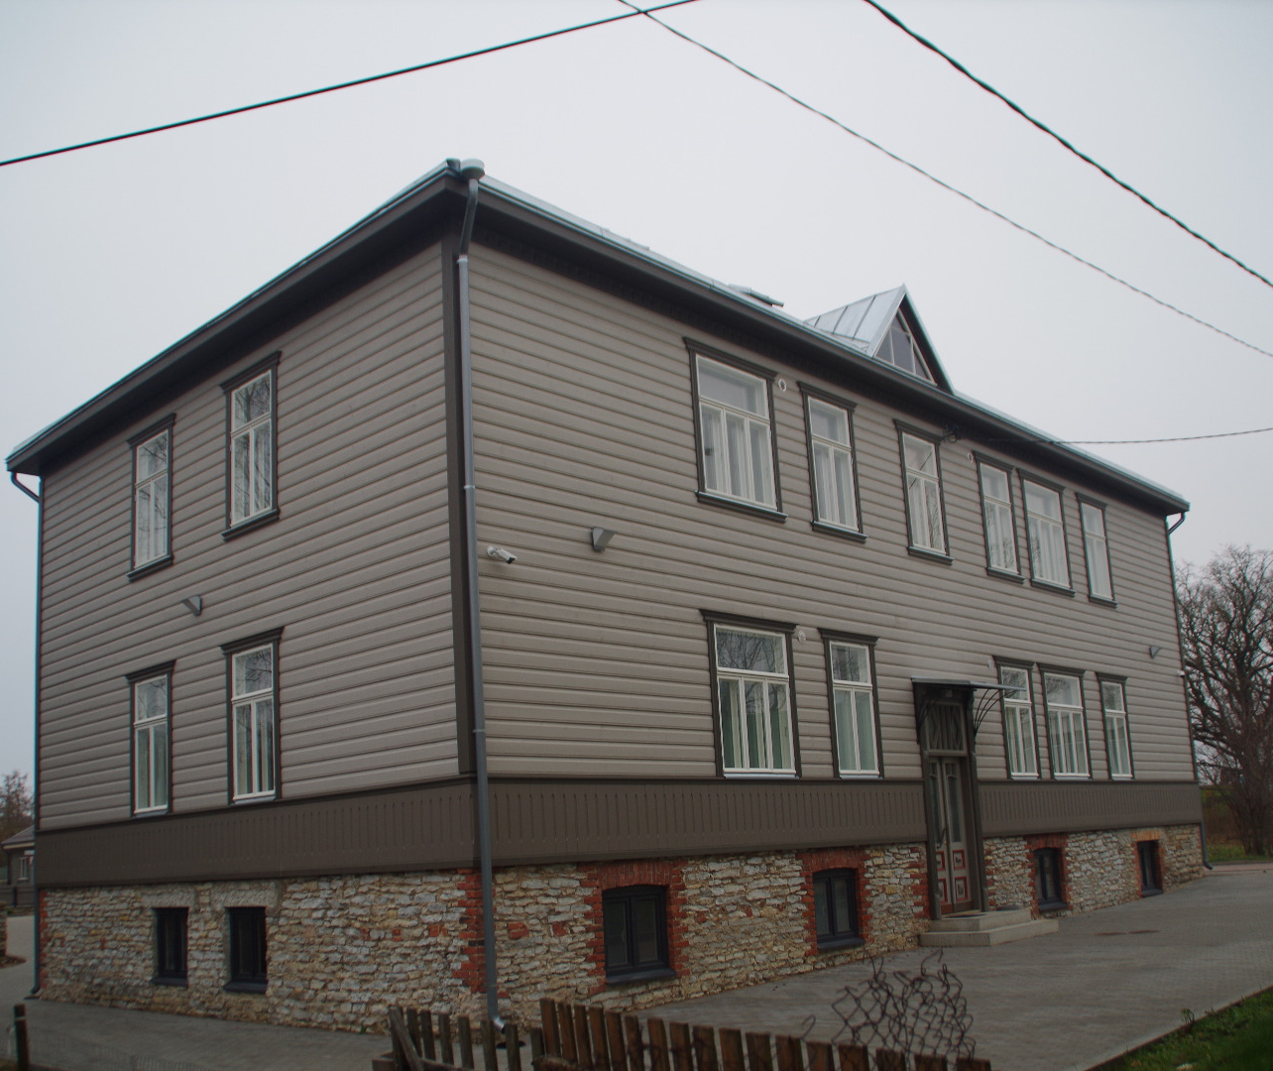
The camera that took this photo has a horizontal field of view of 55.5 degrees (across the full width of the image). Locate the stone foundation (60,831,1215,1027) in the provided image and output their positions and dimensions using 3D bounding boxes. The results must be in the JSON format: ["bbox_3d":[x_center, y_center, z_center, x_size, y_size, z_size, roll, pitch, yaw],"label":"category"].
[{"bbox_3d":[1.394,6.721,22.919,11.316,1.636,20.387,-16,-19,41],"label":"stone foundation"}]

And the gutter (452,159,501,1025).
[{"bbox_3d":[-1.574,0.388,12.723,0.420,9.025,0.240,-16,-19,41],"label":"gutter"}]

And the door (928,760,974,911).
[{"bbox_3d":[5.014,4.717,19.013,0.150,2.363,1.182,-16,-19,41],"label":"door"}]

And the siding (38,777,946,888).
[{"bbox_3d":[-2.720,4.673,19.041,11.316,0.923,8.636,-16,-19,41],"label":"siding"}]

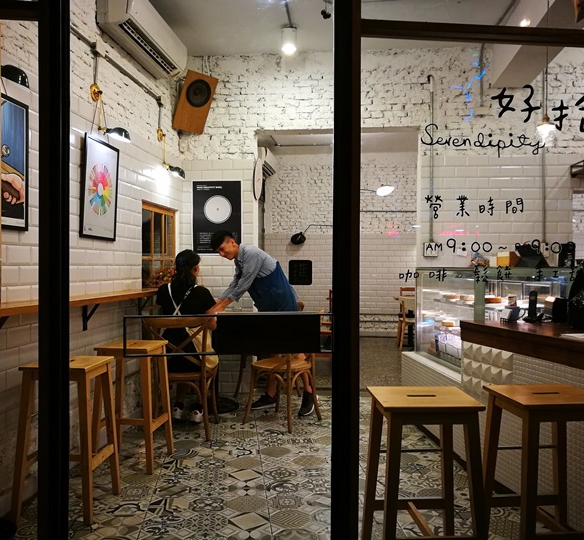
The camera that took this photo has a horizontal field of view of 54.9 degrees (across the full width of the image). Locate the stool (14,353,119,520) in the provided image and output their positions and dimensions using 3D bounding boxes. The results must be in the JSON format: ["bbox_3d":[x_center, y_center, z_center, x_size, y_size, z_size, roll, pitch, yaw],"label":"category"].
[{"bbox_3d":[-1.112,0.827,2.820,0.385,0.735,0.375,0,0,4],"label":"stool"}]

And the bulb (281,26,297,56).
[{"bbox_3d":[-0.021,-1.892,4.650,0.120,0.200,0.120,0,0,0],"label":"bulb"}]

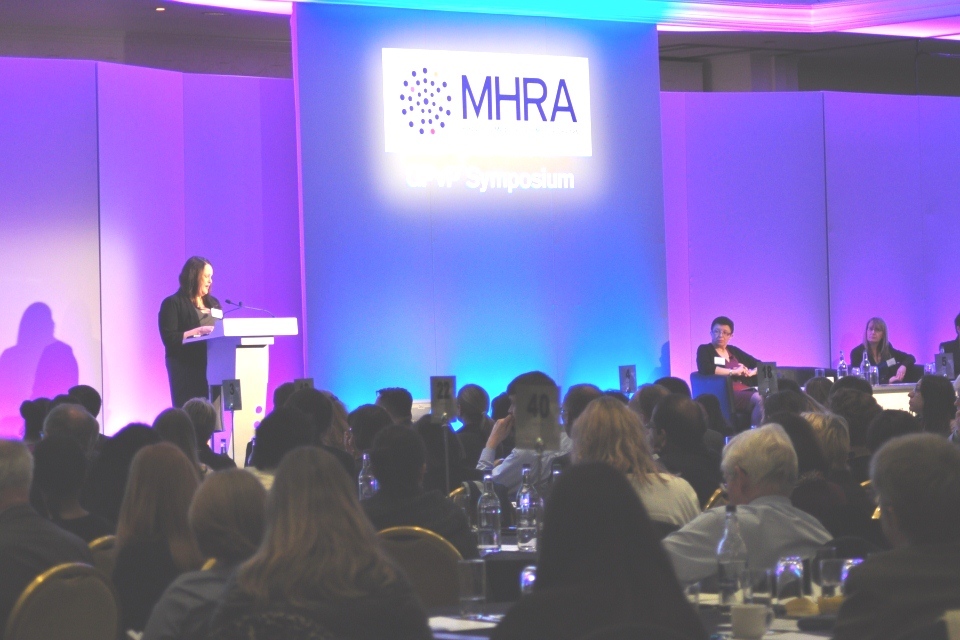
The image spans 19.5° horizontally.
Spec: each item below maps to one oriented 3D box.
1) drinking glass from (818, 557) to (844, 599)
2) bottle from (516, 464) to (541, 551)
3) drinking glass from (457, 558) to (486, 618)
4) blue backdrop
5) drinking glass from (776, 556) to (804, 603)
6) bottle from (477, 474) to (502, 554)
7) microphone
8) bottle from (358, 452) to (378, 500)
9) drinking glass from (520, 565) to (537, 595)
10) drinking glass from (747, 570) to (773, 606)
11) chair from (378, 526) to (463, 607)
[{"bbox_3d":[0.900,0.683,7.170,0.070,0.140,0.070,-2,-1,0],"label":"drinking glass"},{"bbox_3d":[0.169,0.666,9.900,0.080,0.303,0.080,-1,0,0],"label":"bottle"},{"bbox_3d":[-0.020,0.715,7.430,0.071,0.146,0.071,-2,-1,0],"label":"drinking glass"},{"bbox_3d":[0.076,-0.612,22.500,3.630,3.682,0.070,-1,-1,-36],"label":"blue backdrop"},{"bbox_3d":[0.864,0.726,7.800,0.075,0.131,0.075,-1,0,0],"label":"drinking glass"},{"bbox_3d":[0.033,0.679,9.900,0.080,0.290,0.080,-1,0,0],"label":"bottle"},{"bbox_3d":[-1.476,-0.074,18.000,0.420,0.125,0.045,-1,0,44],"label":"microphone"},{"bbox_3d":[-0.476,0.710,11.900,0.076,0.296,0.076,-2,-1,0],"label":"bottle"},{"bbox_3d":[0.144,0.741,7.700,0.072,0.130,0.072,-1,0,0],"label":"drinking glass"},{"bbox_3d":[0.774,0.741,7.750,0.074,0.108,0.074,-1,0,0],"label":"drinking glass"},{"bbox_3d":[-0.175,1.100,8.970,0.440,0.920,0.560,-1,0,12],"label":"chair"}]

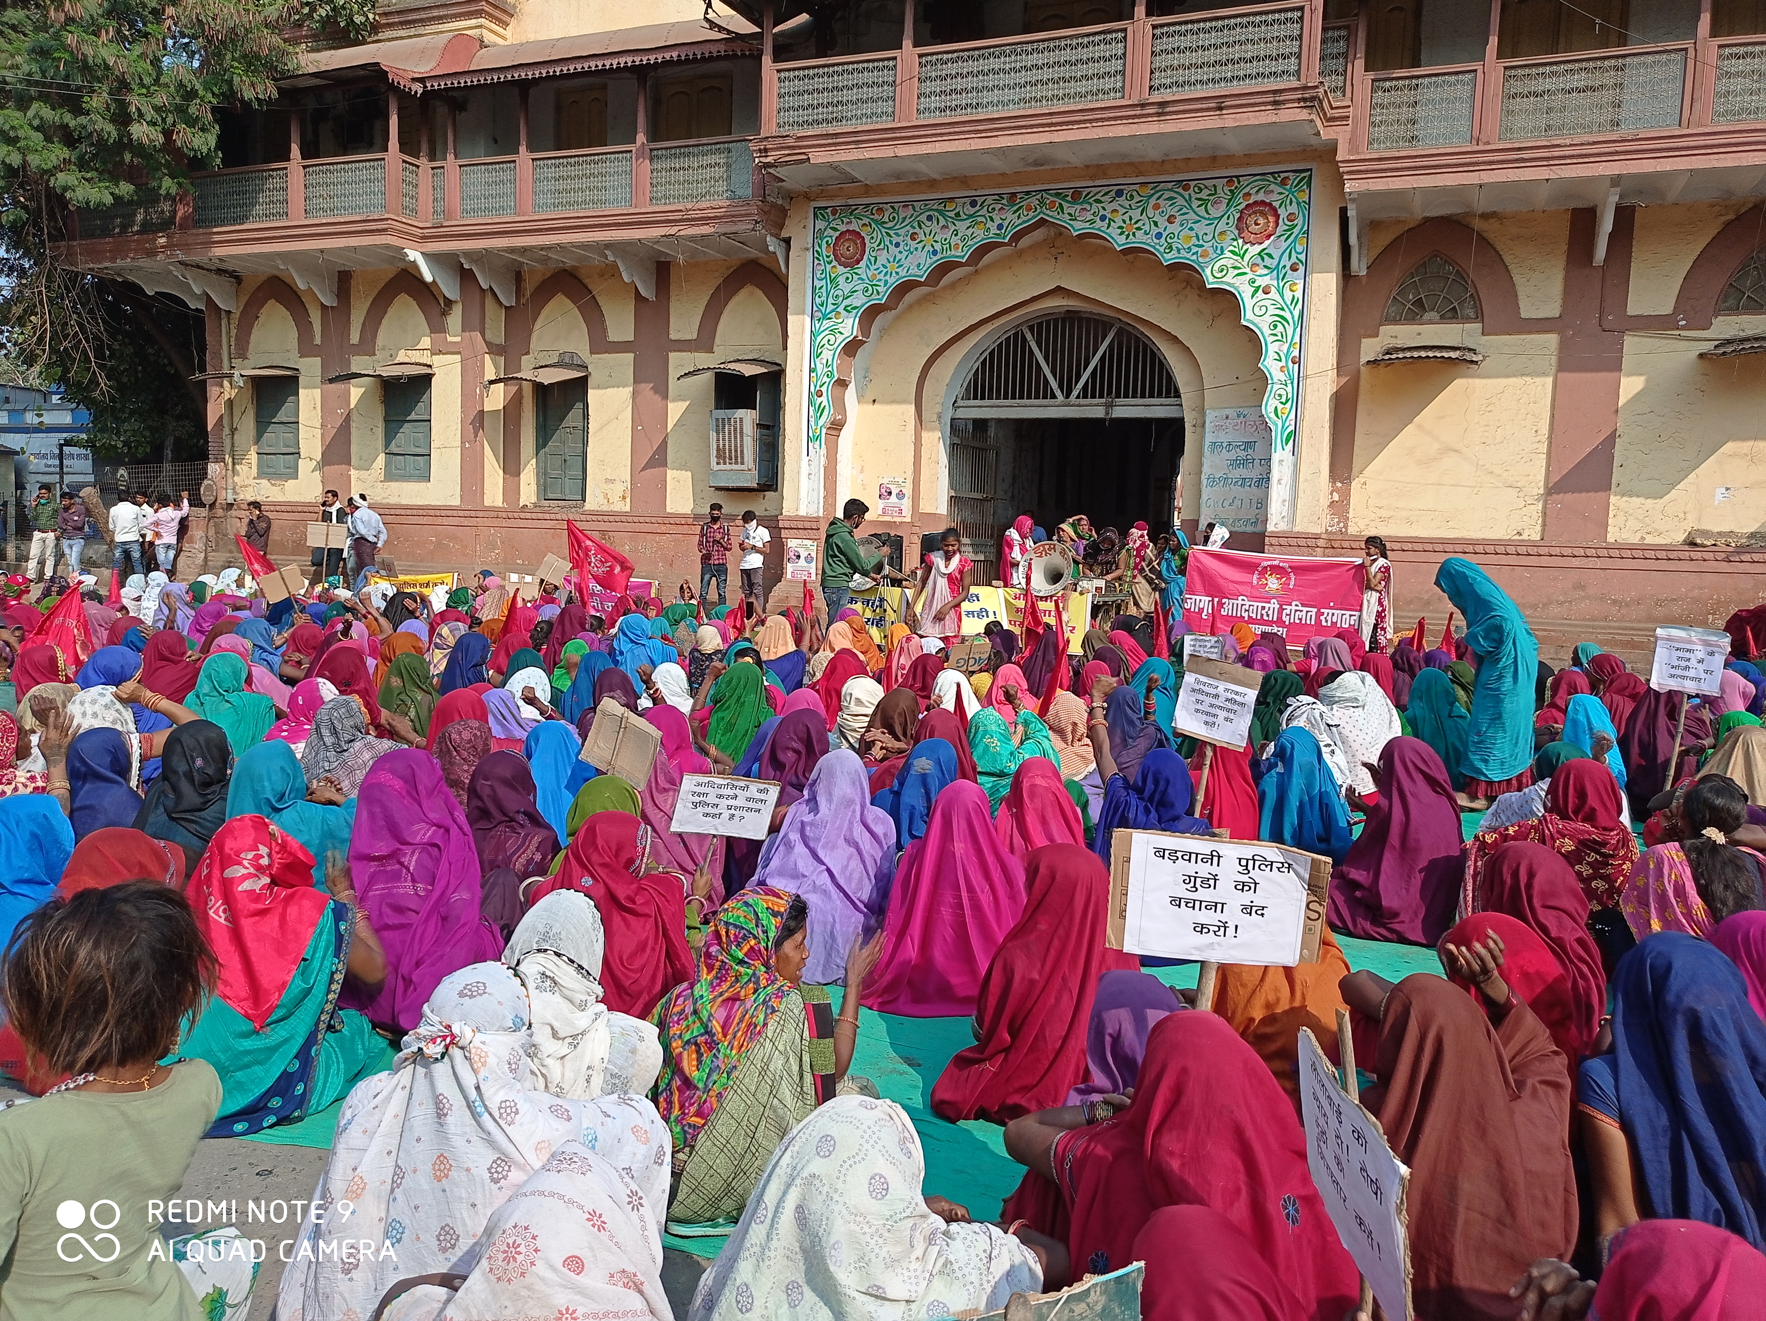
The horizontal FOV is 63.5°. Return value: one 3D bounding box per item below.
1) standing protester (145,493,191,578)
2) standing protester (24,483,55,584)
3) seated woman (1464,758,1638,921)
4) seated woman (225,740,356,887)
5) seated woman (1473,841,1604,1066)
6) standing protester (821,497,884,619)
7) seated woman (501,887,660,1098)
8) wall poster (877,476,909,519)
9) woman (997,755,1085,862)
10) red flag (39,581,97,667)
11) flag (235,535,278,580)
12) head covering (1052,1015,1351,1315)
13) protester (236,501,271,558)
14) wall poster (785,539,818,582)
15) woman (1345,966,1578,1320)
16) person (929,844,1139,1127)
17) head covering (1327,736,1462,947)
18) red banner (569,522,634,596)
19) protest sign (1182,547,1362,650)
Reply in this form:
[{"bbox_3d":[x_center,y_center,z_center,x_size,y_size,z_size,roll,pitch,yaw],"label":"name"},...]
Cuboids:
[{"bbox_3d":[-11.513,-1.824,22.968,0.620,1.620,0.400,1,6,-11],"label":"standing protester"},{"bbox_3d":[-14.379,-2.170,24.381,0.520,1.640,0.330,-1,6,-25],"label":"standing protester"},{"bbox_3d":[2.666,0.773,5.645,0.620,0.760,0.600,1,6,-6],"label":"seated woman"},{"bbox_3d":[-2.140,0.661,5.177,0.540,0.770,0.600,4,6,20],"label":"seated woman"},{"bbox_3d":[1.915,0.857,4.148,0.390,0.660,0.420,1,6,-11],"label":"seated woman"},{"bbox_3d":[-0.268,-0.473,12.314,0.500,1.740,0.480,0,6,-22],"label":"standing protester"},{"bbox_3d":[-0.699,0.895,3.326,0.540,0.760,0.580,4,6,20],"label":"seated woman"},{"bbox_3d":[0.144,-2.439,21.300,0.455,0.580,0.010,4,6,24],"label":"wall poster"},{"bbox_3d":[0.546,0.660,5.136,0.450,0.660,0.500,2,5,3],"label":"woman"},{"bbox_3d":[-5.164,-0.218,9.000,0.420,0.580,0.120,1,5,-11],"label":"red flag"},{"bbox_3d":[-5.794,-0.933,13.223,0.400,0.460,0.200,2,6,0],"label":"flag"},{"bbox_3d":[0.605,0.978,2.657,0.540,0.690,0.460,1,6,-11],"label":"head covering"},{"bbox_3d":[-8.665,-1.404,19.679,0.360,1.600,0.460,-1,6,-25],"label":"protester"},{"bbox_3d":[-1.092,-1.357,19.300,0.450,0.550,0.020,4,6,25],"label":"wall poster"},{"bbox_3d":[1.054,0.944,2.734,0.460,0.760,0.580,2,5,-3],"label":"woman"},{"bbox_3d":[0.392,0.839,3.914,0.500,0.690,0.480,2,6,5],"label":"person"},{"bbox_3d":[2.039,0.678,5.714,0.480,0.745,0.550,0,6,-24],"label":"head covering"},{"bbox_3d":[-2.534,-0.915,12.734,0.580,0.680,0.200,2,6,0],"label":"red banner"},{"bbox_3d":[4.193,-0.644,15.300,1.850,1.000,0.050,5,5,9],"label":"protest sign"}]

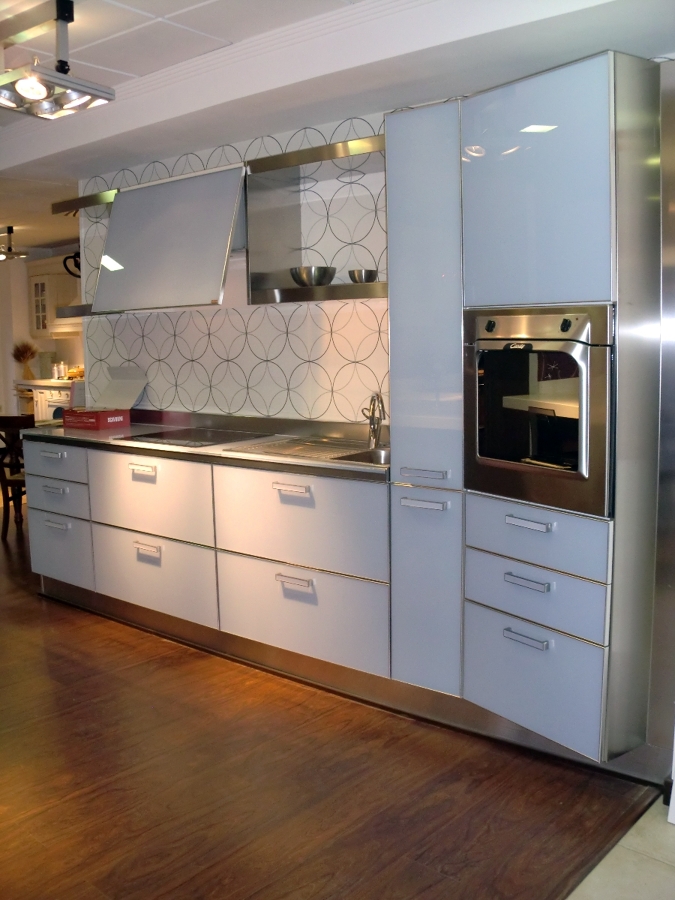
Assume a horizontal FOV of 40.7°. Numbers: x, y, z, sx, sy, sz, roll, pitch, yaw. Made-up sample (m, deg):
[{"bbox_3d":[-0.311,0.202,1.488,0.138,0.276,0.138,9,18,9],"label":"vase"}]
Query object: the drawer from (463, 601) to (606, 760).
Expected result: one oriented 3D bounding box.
[{"bbox_3d":[0.767,0.663,2.877,0.522,0.350,0.601,-6,8,-32],"label":"drawer"}]

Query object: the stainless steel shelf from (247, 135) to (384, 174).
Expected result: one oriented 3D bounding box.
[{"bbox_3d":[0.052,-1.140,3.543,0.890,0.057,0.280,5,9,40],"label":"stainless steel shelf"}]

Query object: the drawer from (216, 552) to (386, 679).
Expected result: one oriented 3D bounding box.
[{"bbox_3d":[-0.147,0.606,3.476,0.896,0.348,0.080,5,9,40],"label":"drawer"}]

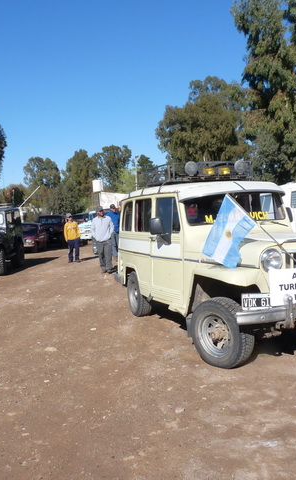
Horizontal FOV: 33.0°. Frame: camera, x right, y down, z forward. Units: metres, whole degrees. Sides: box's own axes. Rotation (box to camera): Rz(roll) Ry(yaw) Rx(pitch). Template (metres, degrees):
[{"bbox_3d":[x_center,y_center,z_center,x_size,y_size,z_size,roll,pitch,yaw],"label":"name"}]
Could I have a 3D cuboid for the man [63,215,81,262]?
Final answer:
[{"bbox_3d":[-2.605,-0.061,17.000,0.540,1.670,0.360,-1,3,-9],"label":"man"}]

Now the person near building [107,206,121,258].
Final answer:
[{"bbox_3d":[-1.090,-0.215,16.000,0.380,1.830,0.520,-5,4,-41],"label":"person near building"}]

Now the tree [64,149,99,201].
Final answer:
[{"bbox_3d":[-6.927,-5.136,52.000,3.750,8.790,3.750,-3,3,0],"label":"tree"}]

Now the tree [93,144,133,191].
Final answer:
[{"bbox_3d":[-3.982,-5.891,56.000,4.710,9.640,4.710,-3,3,0],"label":"tree"}]

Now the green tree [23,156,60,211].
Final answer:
[{"bbox_3d":[-11.520,-4.832,54.000,4.330,8.400,4.330,-3,3,0],"label":"green tree"}]

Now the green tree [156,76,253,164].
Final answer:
[{"bbox_3d":[5.183,-7.978,45.000,9.200,13.200,9.000,-1,3,6],"label":"green tree"}]

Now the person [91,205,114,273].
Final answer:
[{"bbox_3d":[-1.195,-0.021,13.200,0.600,1.770,0.400,-1,3,-11],"label":"person"}]

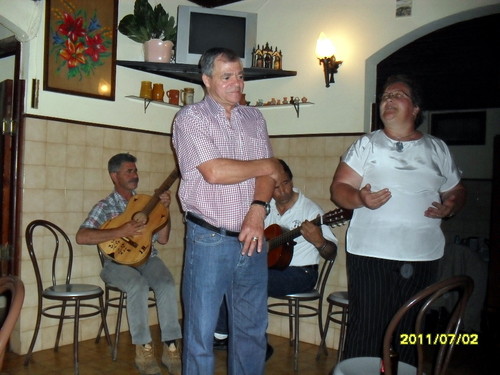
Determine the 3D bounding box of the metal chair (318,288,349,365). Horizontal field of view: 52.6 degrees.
[{"bbox_3d":[0.717,0.726,3.262,0.450,0.870,0.410,2,1,-32],"label":"metal chair"}]

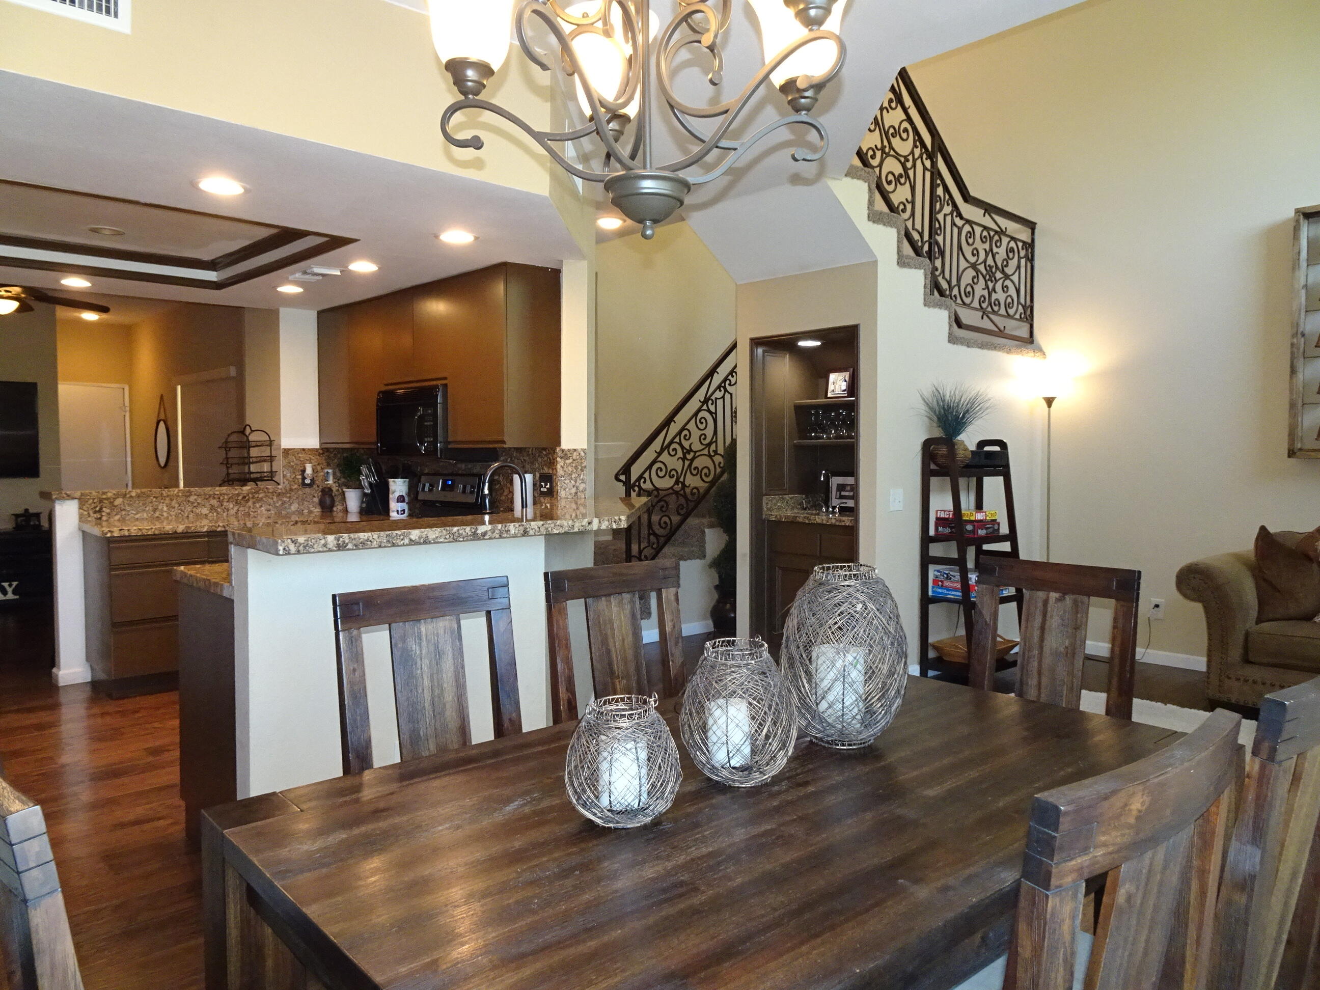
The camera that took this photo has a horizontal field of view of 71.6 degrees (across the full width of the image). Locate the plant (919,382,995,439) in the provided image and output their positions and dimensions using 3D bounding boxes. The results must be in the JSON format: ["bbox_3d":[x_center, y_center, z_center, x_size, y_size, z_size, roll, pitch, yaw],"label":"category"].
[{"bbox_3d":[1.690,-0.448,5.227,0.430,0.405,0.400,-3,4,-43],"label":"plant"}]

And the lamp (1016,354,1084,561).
[{"bbox_3d":[2.497,0.131,5.894,0.320,1.820,0.320,-3,4,-43],"label":"lamp"}]

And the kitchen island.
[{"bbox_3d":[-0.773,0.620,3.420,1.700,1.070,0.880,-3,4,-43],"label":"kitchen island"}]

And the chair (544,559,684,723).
[{"bbox_3d":[0.069,0.702,2.182,0.455,1.020,0.570,-2,3,-41],"label":"chair"}]

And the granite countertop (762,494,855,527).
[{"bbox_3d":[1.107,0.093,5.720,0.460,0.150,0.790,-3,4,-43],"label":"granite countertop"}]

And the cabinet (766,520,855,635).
[{"bbox_3d":[1.122,0.615,5.623,0.530,0.880,0.770,-3,4,-43],"label":"cabinet"}]

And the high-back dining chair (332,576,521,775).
[{"bbox_3d":[-0.370,0.717,1.929,0.455,1.020,0.570,-2,4,-41],"label":"high-back dining chair"}]

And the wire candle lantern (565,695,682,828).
[{"bbox_3d":[-0.057,0.405,1.409,0.178,0.175,0.178,0,3,-2],"label":"wire candle lantern"}]

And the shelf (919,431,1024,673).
[{"bbox_3d":[1.870,0.367,5.381,0.675,1.395,0.355,-3,4,-43],"label":"shelf"}]

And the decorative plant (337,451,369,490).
[{"bbox_3d":[-1.998,-0.164,5.950,0.210,0.255,0.210,-3,4,-43],"label":"decorative plant"}]

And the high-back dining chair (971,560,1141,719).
[{"bbox_3d":[0.903,0.697,2.356,0.570,1.020,0.455,-2,4,-41],"label":"high-back dining chair"}]

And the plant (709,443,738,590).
[{"bbox_3d":[0.538,0.199,6.552,0.380,1.350,0.380,-3,4,-43],"label":"plant"}]

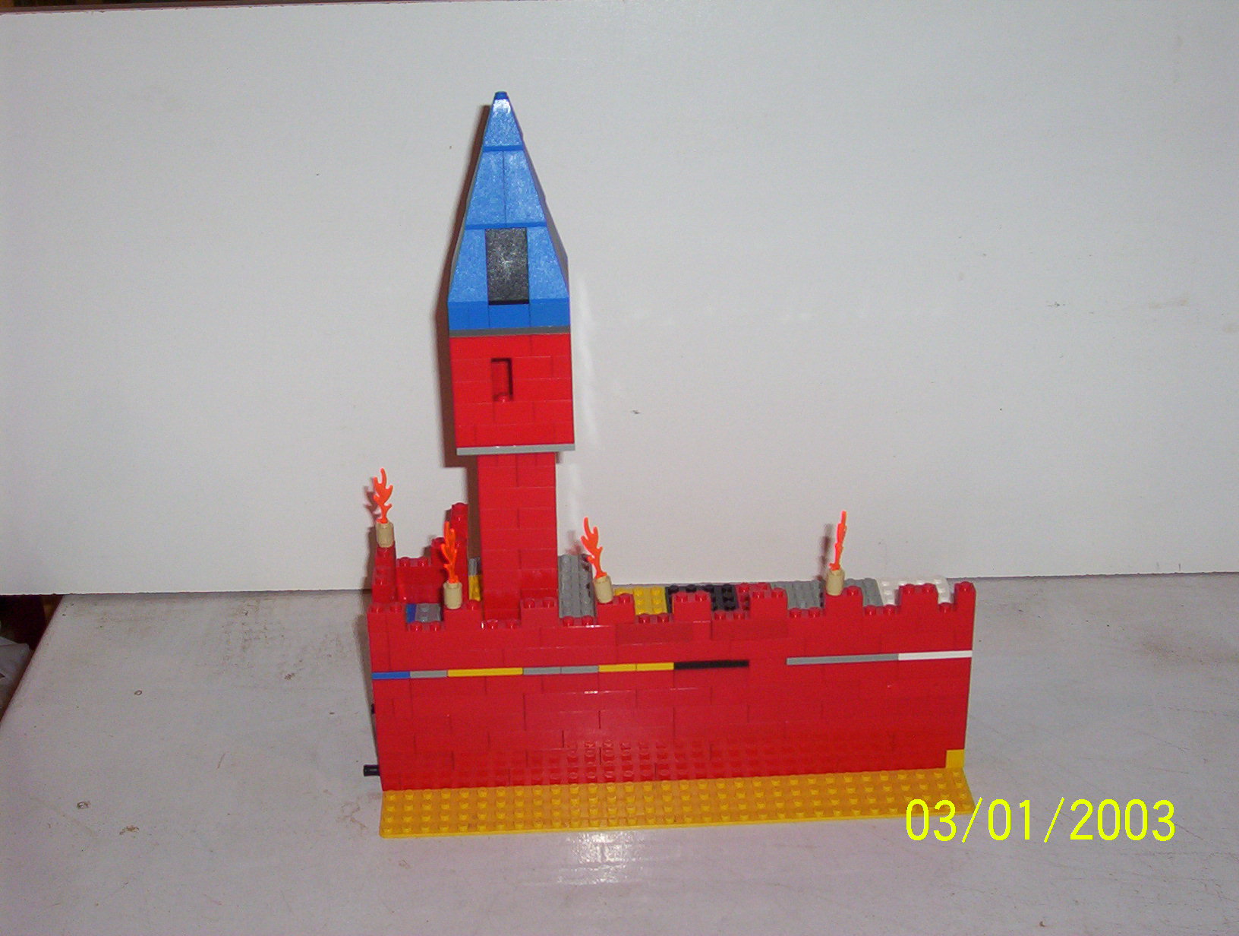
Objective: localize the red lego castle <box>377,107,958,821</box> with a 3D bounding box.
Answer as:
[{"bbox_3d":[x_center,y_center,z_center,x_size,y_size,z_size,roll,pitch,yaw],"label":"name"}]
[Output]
[{"bbox_3d":[0.017,-0.013,0.996,0.263,0.307,0.128,-2,27,-2],"label":"red lego castle"}]

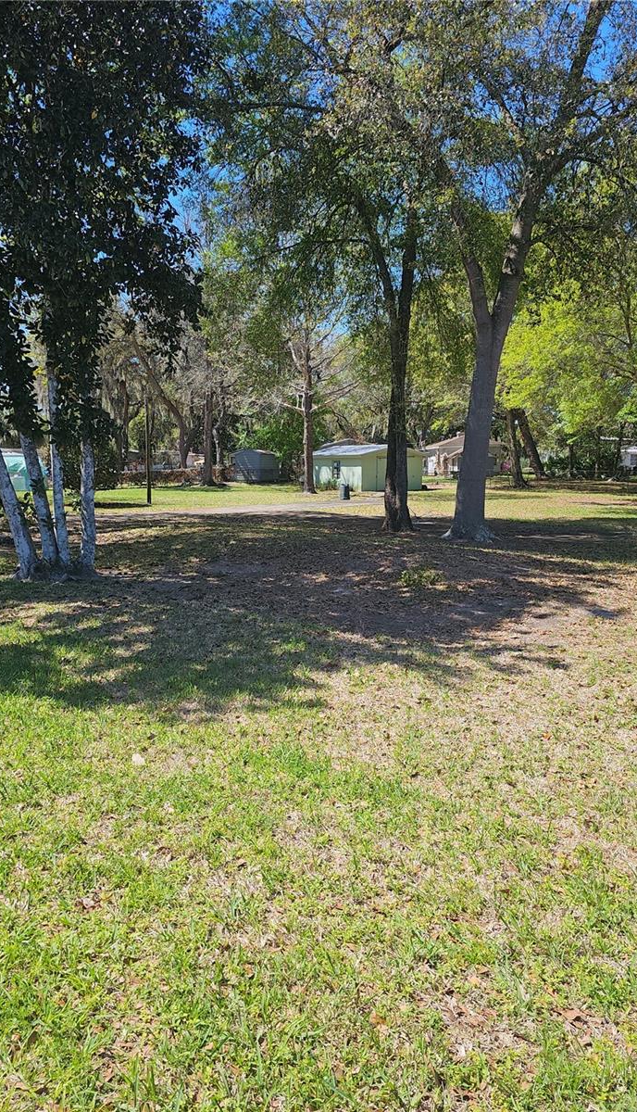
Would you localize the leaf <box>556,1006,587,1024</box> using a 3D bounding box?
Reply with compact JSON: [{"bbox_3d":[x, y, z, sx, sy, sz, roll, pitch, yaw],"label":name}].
[{"bbox_3d":[0.726,1.317,2.115,0.080,0.022,0.042,1,8,10],"label":"leaf"}]

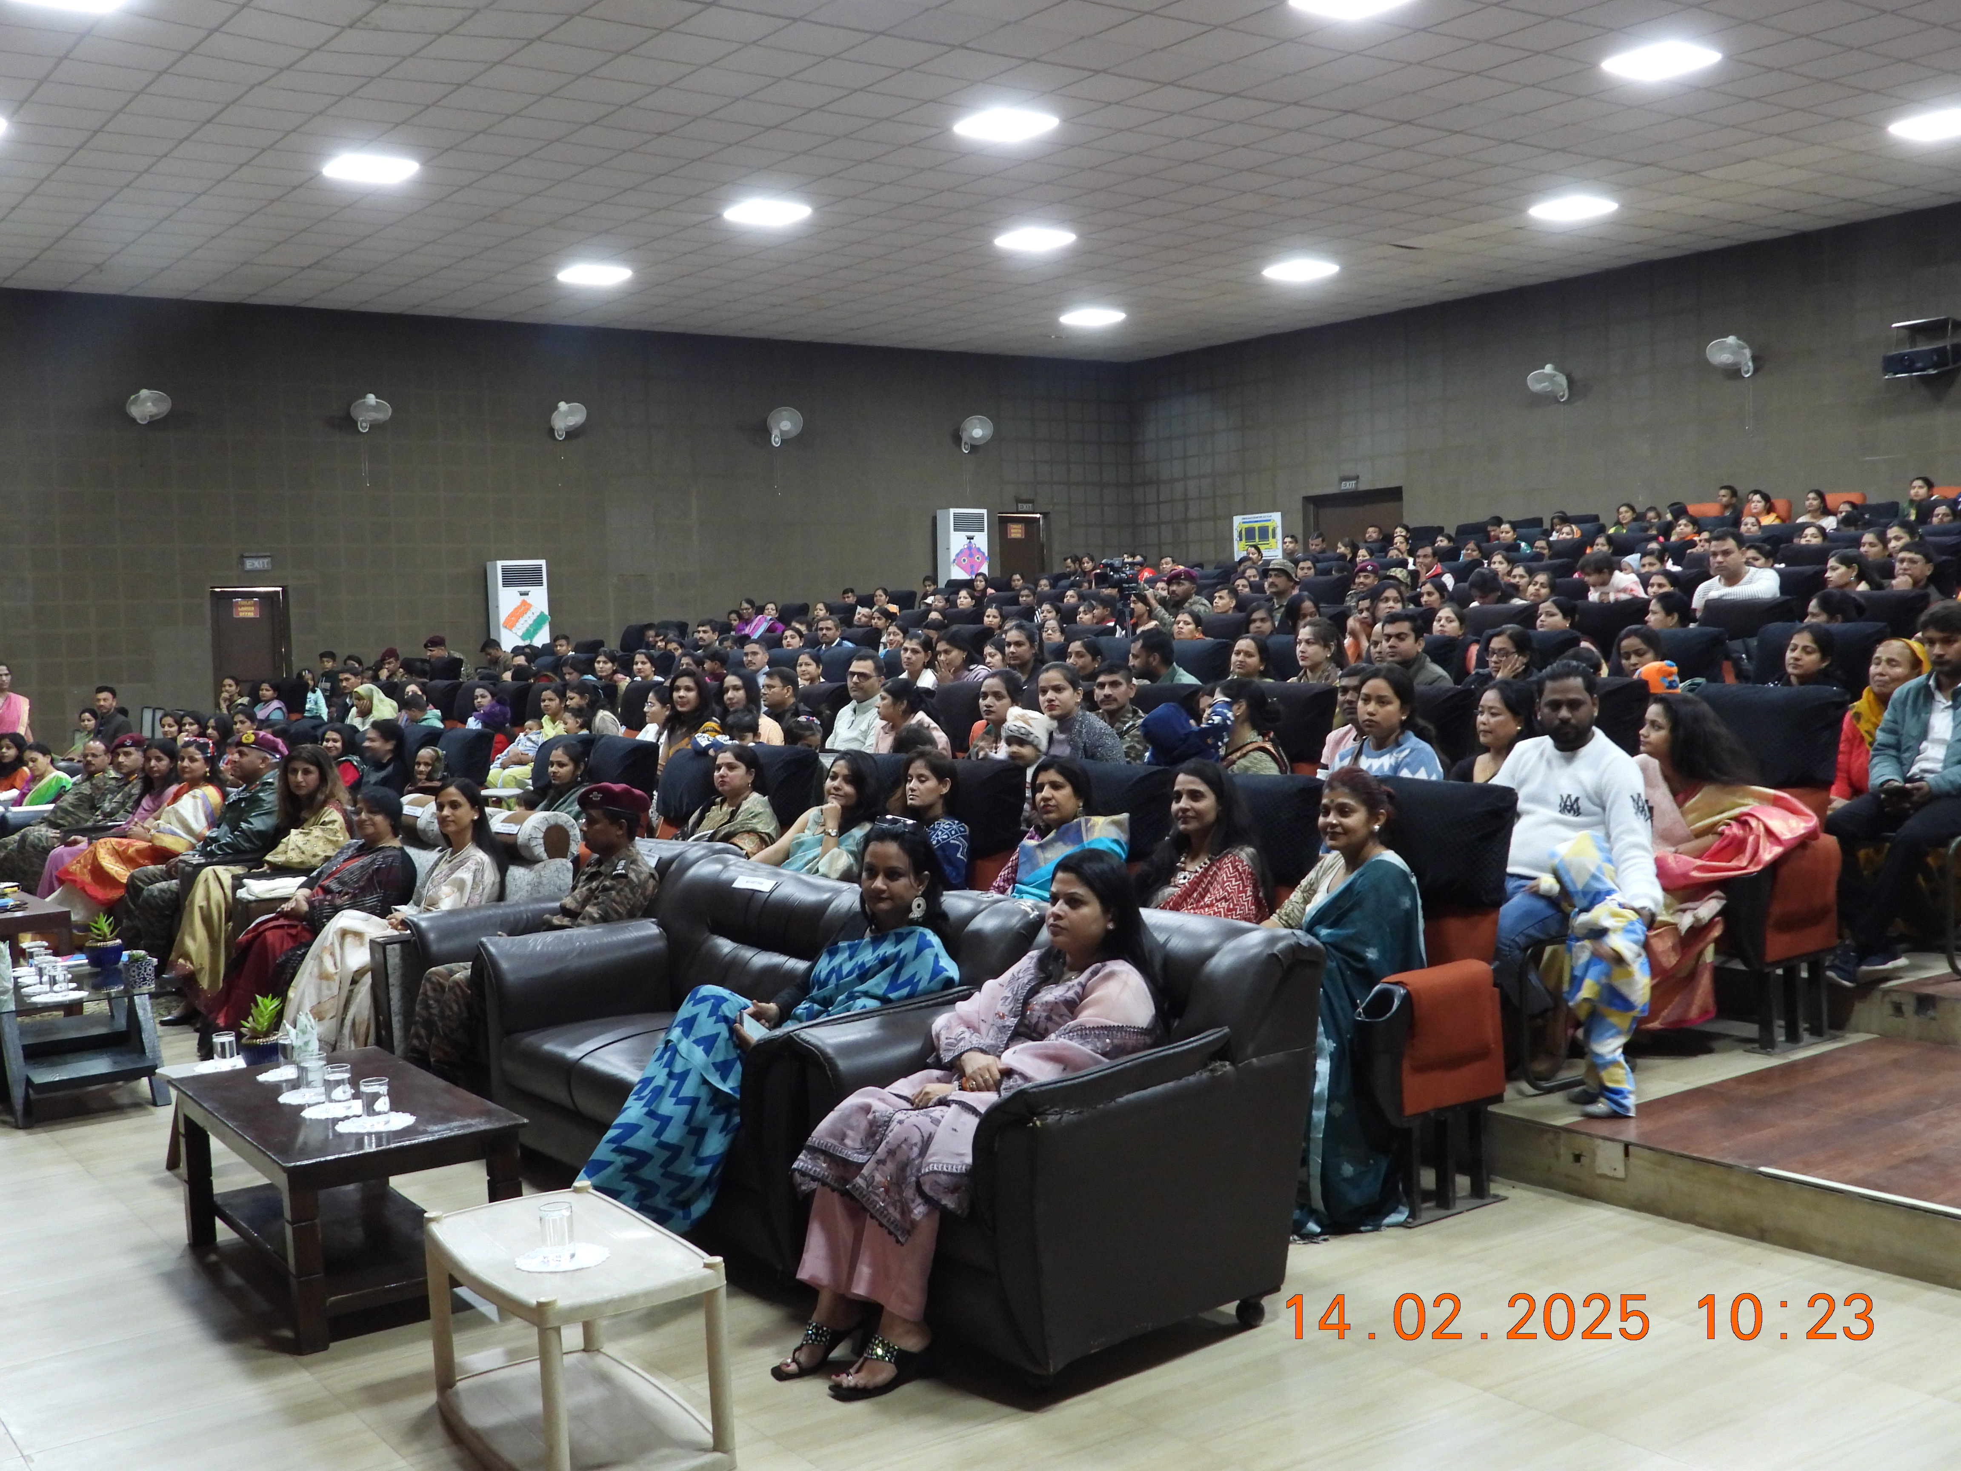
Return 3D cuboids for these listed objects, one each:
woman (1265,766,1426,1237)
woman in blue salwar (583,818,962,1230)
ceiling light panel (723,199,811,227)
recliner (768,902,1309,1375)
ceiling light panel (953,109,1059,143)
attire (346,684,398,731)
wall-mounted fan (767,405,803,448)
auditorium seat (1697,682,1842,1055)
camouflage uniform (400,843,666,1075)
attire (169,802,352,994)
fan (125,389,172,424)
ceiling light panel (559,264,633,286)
[{"bbox_3d":[0.884,0.679,5.236,0.671,1.148,0.488,-4,4,-38],"label":"woman"},{"bbox_3d":[-0.539,0.772,5.207,0.935,1.057,0.630,-3,4,-26],"label":"woman in blue salwar"},{"bbox_3d":[-1.936,-4.789,18.097,0.600,0.050,0.600,-4,4,-37],"label":"ceiling light panel"},{"bbox_3d":[0.136,0.876,4.606,0.914,0.874,0.955,-4,4,-35],"label":"recliner"},{"bbox_3d":[0.187,-4.636,15.062,0.600,0.050,0.600,-4,4,-35],"label":"ceiling light panel"},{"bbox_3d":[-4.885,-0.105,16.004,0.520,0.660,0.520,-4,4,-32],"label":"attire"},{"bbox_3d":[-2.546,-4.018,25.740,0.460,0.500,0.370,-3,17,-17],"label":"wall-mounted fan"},{"bbox_3d":[2.446,0.418,6.562,0.780,1.110,0.620,-4,4,-37],"label":"auditorium seat"},{"bbox_3d":[-1.653,0.858,7.496,0.900,0.860,0.550,-4,4,-35],"label":"camouflage uniform"},{"bbox_3d":[-3.248,0.661,8.826,0.752,0.833,0.508,-4,4,-38],"label":"attire"},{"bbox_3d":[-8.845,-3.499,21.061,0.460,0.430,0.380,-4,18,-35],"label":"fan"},{"bbox_3d":[-4.055,-4.842,20.797,0.600,0.050,0.600,-4,4,-35],"label":"ceiling light panel"}]

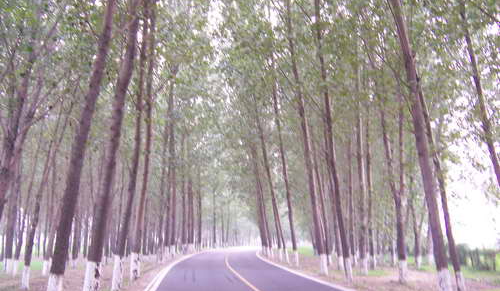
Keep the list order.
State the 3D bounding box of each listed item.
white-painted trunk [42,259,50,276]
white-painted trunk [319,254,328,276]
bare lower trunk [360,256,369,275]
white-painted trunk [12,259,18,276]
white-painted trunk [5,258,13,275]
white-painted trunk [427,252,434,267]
[{"bbox_3d":[-10.475,6.272,24.501,0.270,0.843,0.270,5,-12,-22],"label":"white-painted trunk"},{"bbox_3d":[3.662,5.835,23.376,0.282,1.024,0.282,-2,-11,8],"label":"white-painted trunk"},{"bbox_3d":[6.066,6.371,25.236,0.330,0.894,0.330,0,-11,0],"label":"bare lower trunk"},{"bbox_3d":[-11.910,6.222,24.296,0.258,0.862,0.258,5,-12,-25],"label":"white-painted trunk"},{"bbox_3d":[-13.093,6.565,25.927,0.313,0.822,0.313,5,-12,-26],"label":"white-painted trunk"},{"bbox_3d":[12.308,7.781,32.417,0.371,0.915,0.371,-4,-12,20],"label":"white-painted trunk"}]

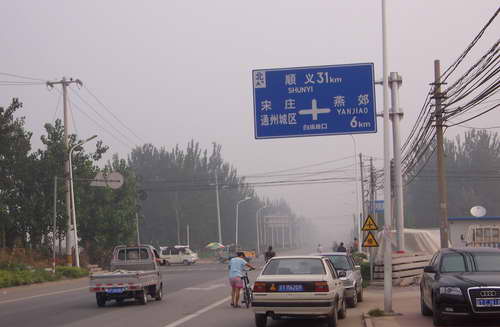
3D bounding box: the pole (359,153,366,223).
[{"bbox_3d":[9.300,3.676,86.363,0.270,9.196,0.270,-1,-5,5],"label":"pole"}]

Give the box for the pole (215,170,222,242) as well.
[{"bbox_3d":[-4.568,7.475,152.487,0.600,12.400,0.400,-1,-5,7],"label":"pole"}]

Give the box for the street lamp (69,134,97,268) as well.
[{"bbox_3d":[-11.161,2.675,70.361,1.950,9.200,0.300,-1,-5,7],"label":"street lamp"}]

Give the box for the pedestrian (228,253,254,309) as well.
[{"bbox_3d":[-0.225,3.178,28.808,0.640,1.480,1.650,-1,-5,6],"label":"pedestrian"}]

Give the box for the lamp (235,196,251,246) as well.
[{"bbox_3d":[-1.116,10.162,168.285,2.350,9.642,0.350,-1,-5,5],"label":"lamp"}]

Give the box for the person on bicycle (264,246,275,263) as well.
[{"bbox_3d":[1.232,6.012,66.065,0.600,1.650,1.700,-1,-5,6],"label":"person on bicycle"}]

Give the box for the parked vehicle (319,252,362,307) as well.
[{"bbox_3d":[2.261,3.250,29.756,1.660,1.440,4.200,-1,-5,8],"label":"parked vehicle"}]

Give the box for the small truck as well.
[{"bbox_3d":[-3.635,3.289,31.371,1.480,1.800,3.750,-1,-5,5],"label":"small truck"}]

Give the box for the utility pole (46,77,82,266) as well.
[{"bbox_3d":[-12.482,0.821,71.514,2.400,13.100,0.400,-1,-5,8],"label":"utility pole"}]

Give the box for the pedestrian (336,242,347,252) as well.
[{"bbox_3d":[5.039,5.258,58.068,0.500,1.720,0.380,-1,-5,5],"label":"pedestrian"}]

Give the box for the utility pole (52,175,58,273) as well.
[{"bbox_3d":[-12.492,3.935,67.246,0.140,6.226,0.140,-1,-5,5],"label":"utility pole"}]

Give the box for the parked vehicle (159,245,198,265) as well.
[{"bbox_3d":[-6.640,8.624,99.076,3.750,1.930,1.580,-1,-5,7],"label":"parked vehicle"}]

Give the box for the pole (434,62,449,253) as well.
[{"bbox_3d":[7.725,0.307,42.355,0.320,9.006,0.320,-1,-5,5],"label":"pole"}]

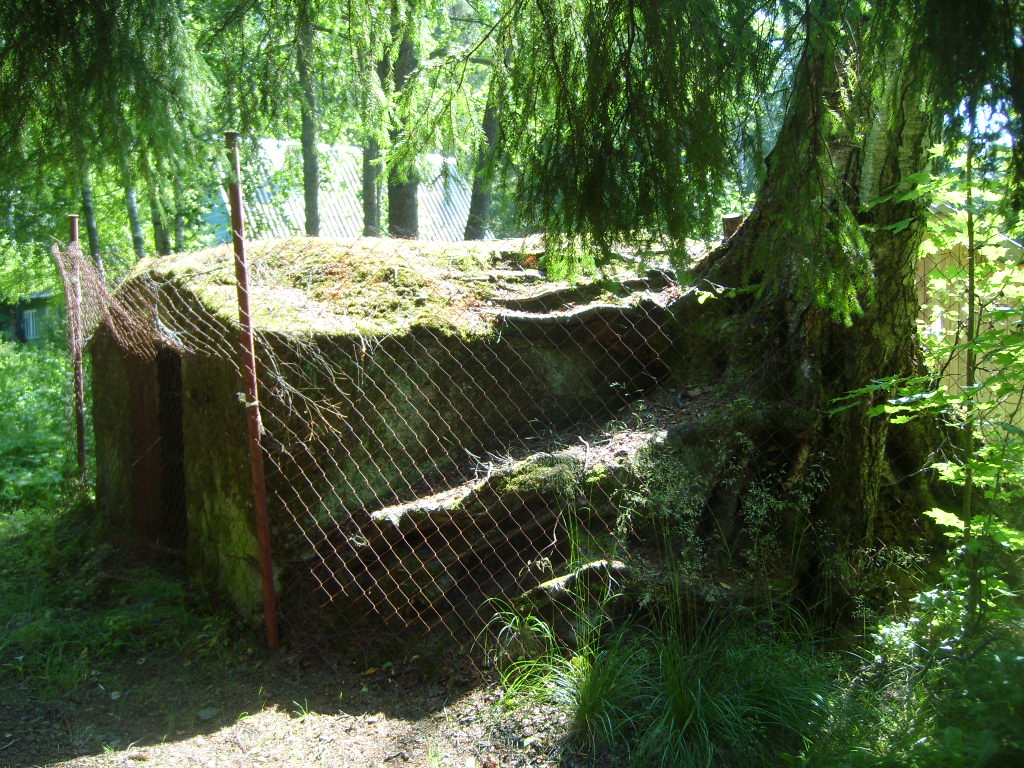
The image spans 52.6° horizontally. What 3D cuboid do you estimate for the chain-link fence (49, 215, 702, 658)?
[{"bbox_3d":[-0.930,0.158,4.196,3.552,1.650,0.581,3,6,32],"label":"chain-link fence"}]

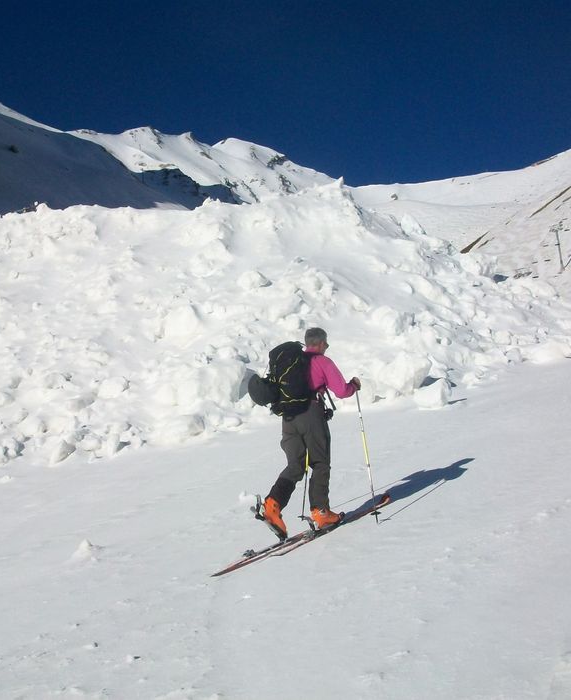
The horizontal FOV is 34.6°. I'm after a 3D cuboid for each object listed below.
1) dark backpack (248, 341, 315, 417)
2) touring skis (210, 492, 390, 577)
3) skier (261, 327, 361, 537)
[{"bbox_3d":[-0.034,0.240,7.710,0.350,0.620,0.470,-5,-10,39],"label":"dark backpack"},{"bbox_3d":[0.195,1.534,7.826,0.340,0.120,2.220,-11,0,40],"label":"touring skis"},{"bbox_3d":[0.195,0.695,7.860,0.620,1.780,0.880,-5,-2,39],"label":"skier"}]

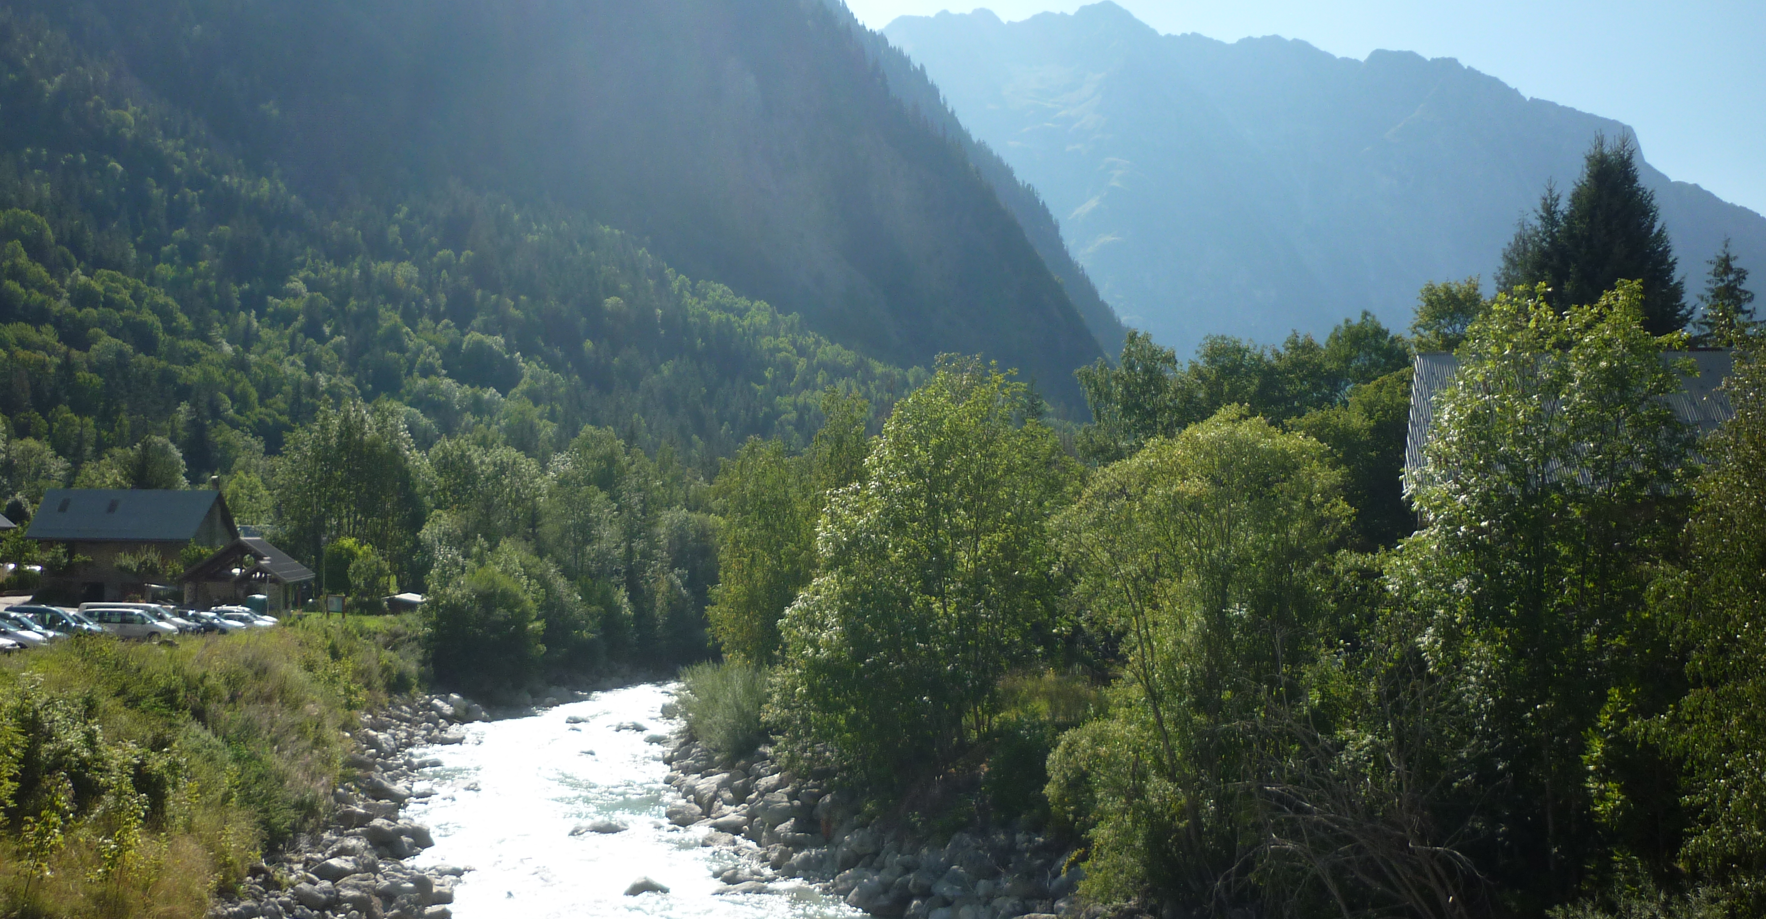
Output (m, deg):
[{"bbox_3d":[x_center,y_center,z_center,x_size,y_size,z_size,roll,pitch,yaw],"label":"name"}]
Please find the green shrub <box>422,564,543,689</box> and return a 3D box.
[{"bbox_3d":[-20.474,8.401,86.000,6.200,6.300,6.000,0,-3,0],"label":"green shrub"}]

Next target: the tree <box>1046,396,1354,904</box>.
[{"bbox_3d":[5.793,3.496,30.800,5.400,8.800,5.200,0,-2,11],"label":"tree"}]

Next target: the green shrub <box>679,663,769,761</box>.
[{"bbox_3d":[-5.159,8.107,54.500,3.100,3.100,3.000,1,-2,-5],"label":"green shrub"}]

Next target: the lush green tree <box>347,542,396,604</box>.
[{"bbox_3d":[-38.006,8.554,125.000,3.500,4.600,3.400,1,-3,-17],"label":"lush green tree"}]

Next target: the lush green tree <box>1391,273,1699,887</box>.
[{"bbox_3d":[10.228,2.041,26.000,4.500,9.600,4.400,0,-3,0],"label":"lush green tree"}]

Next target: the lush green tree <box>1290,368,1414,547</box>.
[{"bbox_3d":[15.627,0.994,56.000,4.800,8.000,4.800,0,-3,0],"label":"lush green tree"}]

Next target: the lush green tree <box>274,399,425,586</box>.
[{"bbox_3d":[-43.451,3.200,137.000,12.000,15.800,11.000,1,-3,-18],"label":"lush green tree"}]

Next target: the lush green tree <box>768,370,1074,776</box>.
[{"bbox_3d":[1.132,3.026,45.300,7.800,11.100,7.400,0,-2,1],"label":"lush green tree"}]

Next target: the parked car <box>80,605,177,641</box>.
[{"bbox_3d":[-38.957,8.607,87.300,4.600,1.720,1.820,0,-2,7],"label":"parked car"}]

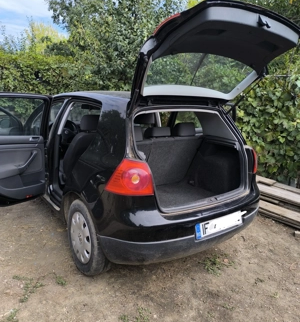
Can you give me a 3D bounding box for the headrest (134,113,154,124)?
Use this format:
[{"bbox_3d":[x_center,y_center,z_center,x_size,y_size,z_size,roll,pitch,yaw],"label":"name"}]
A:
[{"bbox_3d":[-0.079,-0.556,3.368,0.265,0.175,0.120,-6,14,-36],"label":"headrest"}]

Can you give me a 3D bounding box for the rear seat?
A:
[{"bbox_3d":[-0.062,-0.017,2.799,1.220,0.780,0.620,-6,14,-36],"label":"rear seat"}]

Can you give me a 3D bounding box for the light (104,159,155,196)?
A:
[{"bbox_3d":[-0.128,0.111,1.747,0.310,0.250,0.170,-2,12,-22],"label":"light"}]

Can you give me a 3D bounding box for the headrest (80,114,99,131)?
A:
[{"bbox_3d":[-0.632,-0.422,2.927,0.260,0.175,0.120,-6,14,-36],"label":"headrest"}]

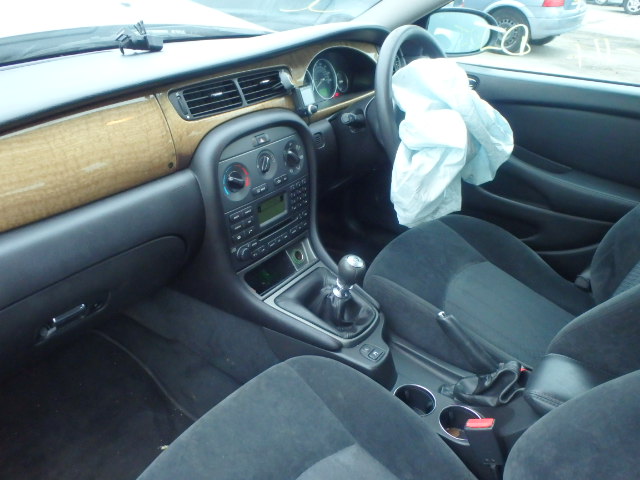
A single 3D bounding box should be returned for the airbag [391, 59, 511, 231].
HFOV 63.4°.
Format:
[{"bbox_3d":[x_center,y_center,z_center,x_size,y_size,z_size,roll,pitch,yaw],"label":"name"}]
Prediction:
[{"bbox_3d":[0.279,-0.207,1.100,0.200,0.310,0.290,20,36,31],"label":"airbag"}]

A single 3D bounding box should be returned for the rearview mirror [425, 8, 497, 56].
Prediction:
[{"bbox_3d":[0.410,-0.601,1.500,0.215,0.135,0.100,-14,33,-22],"label":"rearview mirror"}]

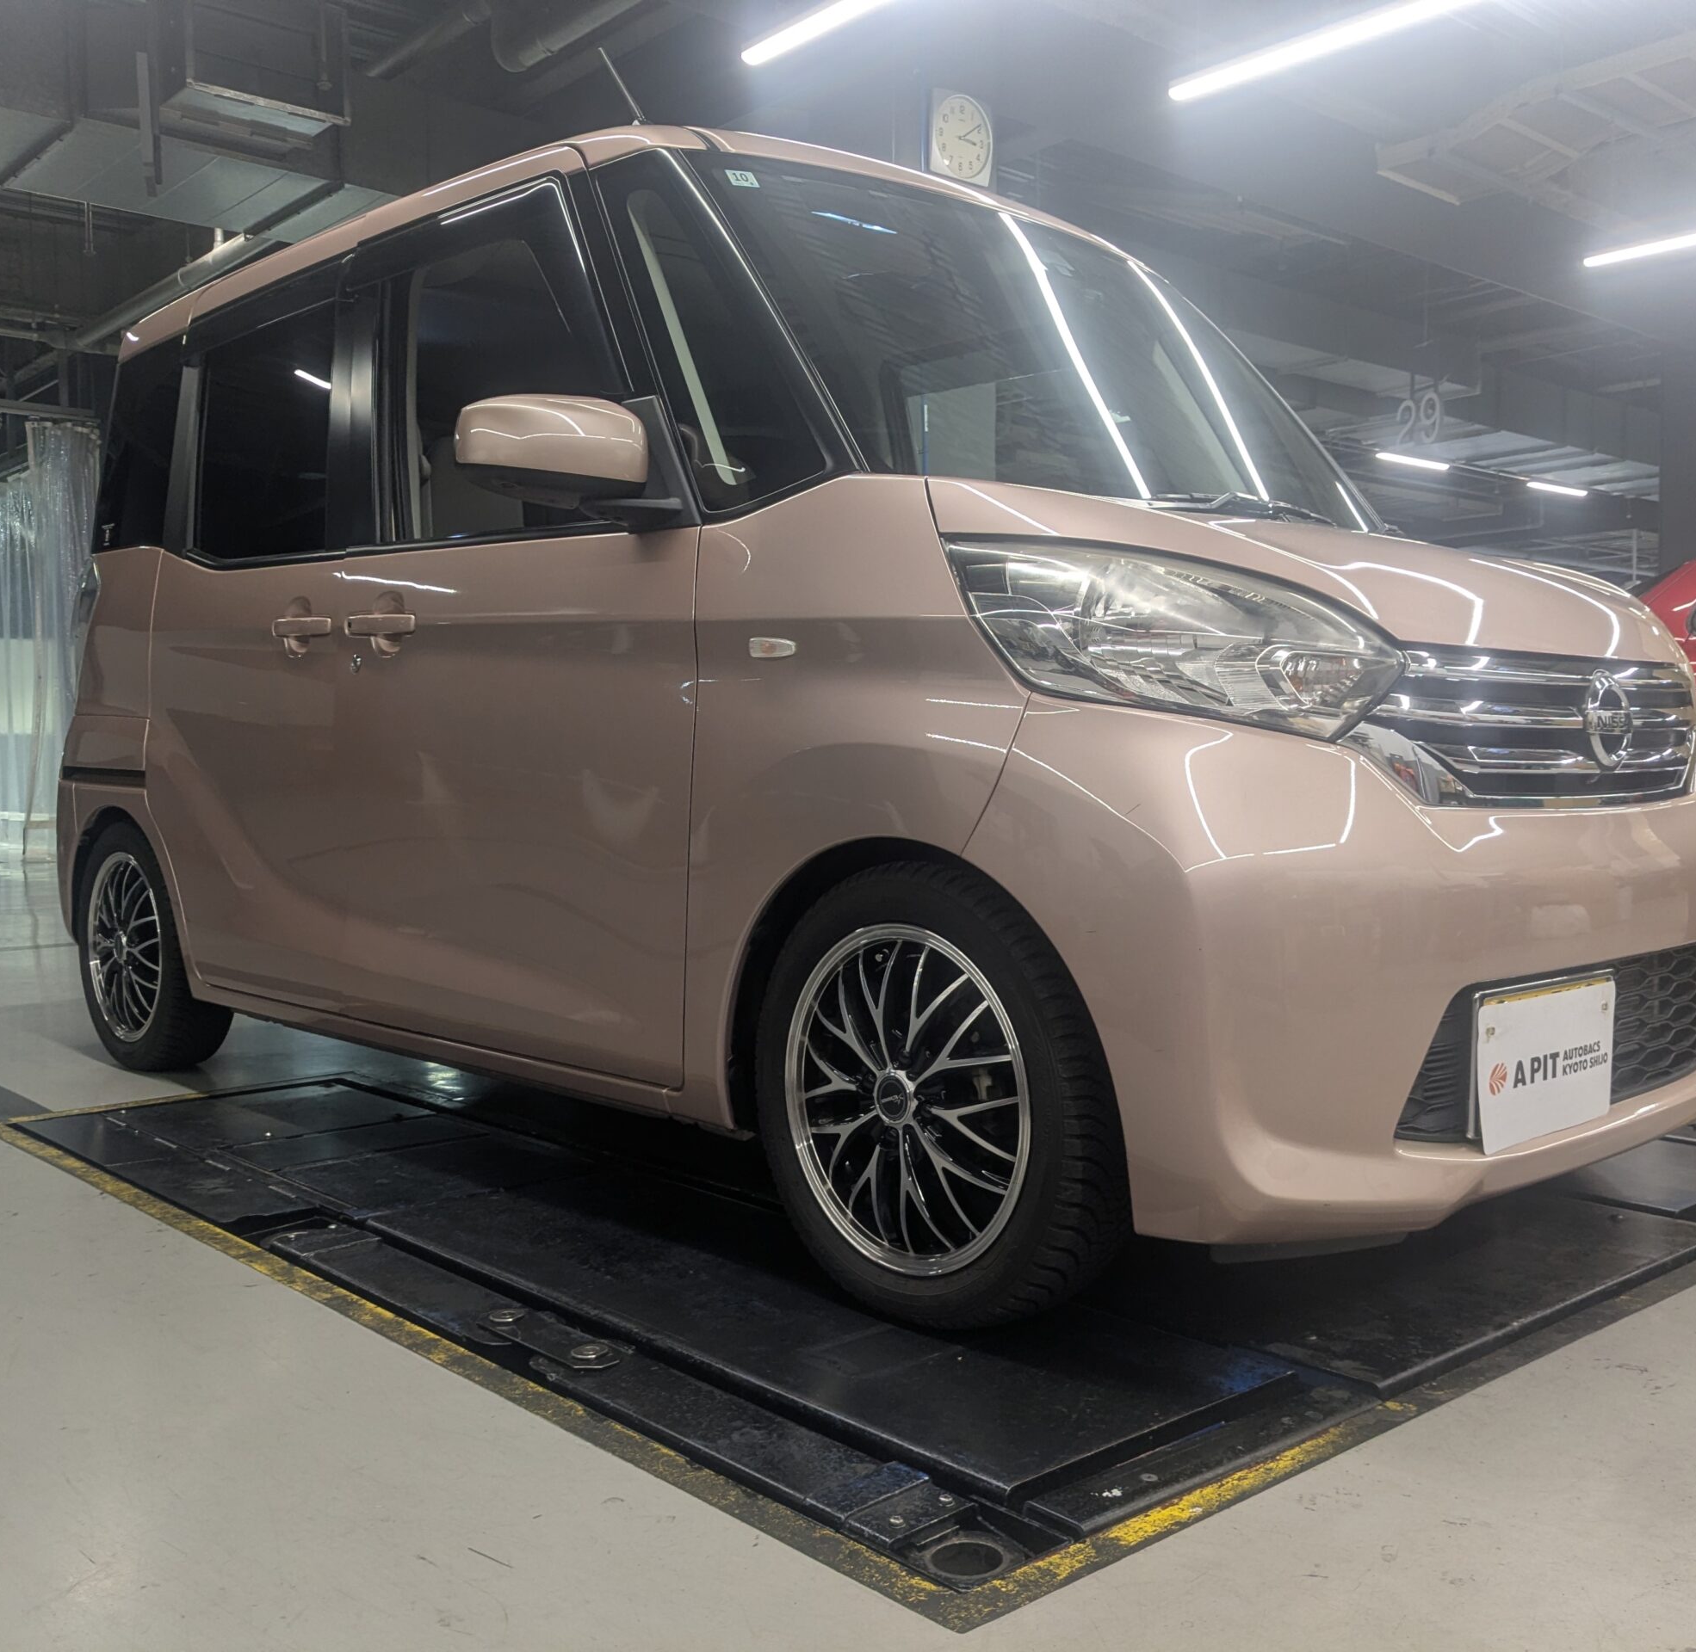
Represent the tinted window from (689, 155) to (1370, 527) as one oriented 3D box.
[{"bbox_3d":[0.367,-0.756,2.698,1.250,0.770,0.180,-3,-35,-43],"label":"tinted window"}]

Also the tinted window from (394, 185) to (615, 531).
[{"bbox_3d":[-0.543,-0.737,2.762,0.050,0.580,0.740,8,-4,-43],"label":"tinted window"}]

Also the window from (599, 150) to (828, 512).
[{"bbox_3d":[-0.201,-0.705,2.411,0.480,0.550,0.080,3,-4,37],"label":"window"}]

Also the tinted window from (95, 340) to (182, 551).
[{"bbox_3d":[-1.549,-0.829,3.783,0.070,0.470,0.470,10,-5,-40],"label":"tinted window"}]

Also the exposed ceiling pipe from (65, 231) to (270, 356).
[{"bbox_3d":[-4.077,-3.169,10.203,0.120,0.120,3.100,-3,4,-41],"label":"exposed ceiling pipe"}]

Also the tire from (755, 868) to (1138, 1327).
[{"bbox_3d":[0.121,0.324,2.115,0.168,0.562,0.562,-1,2,-43],"label":"tire"}]

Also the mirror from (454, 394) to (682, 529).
[{"bbox_3d":[-0.365,-0.488,2.291,0.250,0.165,0.175,-3,3,-43],"label":"mirror"}]

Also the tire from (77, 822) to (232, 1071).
[{"bbox_3d":[-1.543,0.263,3.850,0.175,0.565,0.565,-3,3,-43],"label":"tire"}]

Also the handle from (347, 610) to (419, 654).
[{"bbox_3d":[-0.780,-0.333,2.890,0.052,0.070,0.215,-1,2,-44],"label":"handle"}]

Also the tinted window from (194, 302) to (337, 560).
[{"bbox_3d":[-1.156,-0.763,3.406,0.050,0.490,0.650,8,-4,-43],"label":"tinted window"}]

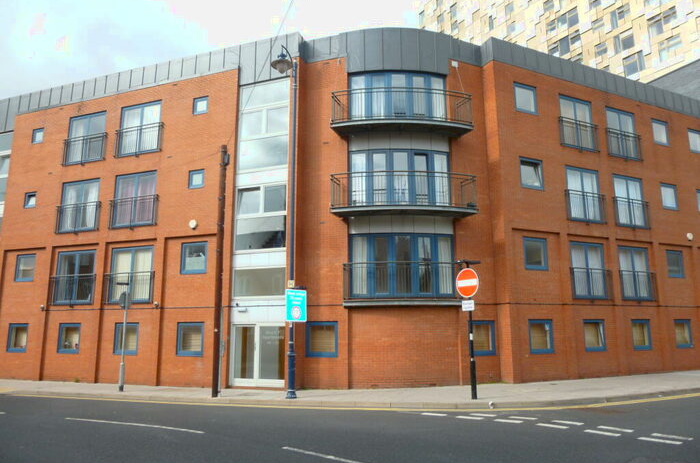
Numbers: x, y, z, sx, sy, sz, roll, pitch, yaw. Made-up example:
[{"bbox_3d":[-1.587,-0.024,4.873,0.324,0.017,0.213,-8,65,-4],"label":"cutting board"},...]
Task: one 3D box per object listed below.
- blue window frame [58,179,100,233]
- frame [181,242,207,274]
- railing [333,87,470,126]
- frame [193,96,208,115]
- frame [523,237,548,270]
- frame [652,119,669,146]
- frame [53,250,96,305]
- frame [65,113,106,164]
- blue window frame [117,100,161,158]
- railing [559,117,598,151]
[{"bbox_3d":[-10.710,-1.015,20.021,1.942,2.061,0.120,-4,-11,20],"label":"blue window frame"},{"bbox_3d":[-5.453,0.943,17.720,1.114,1.094,0.100,-4,-11,21],"label":"frame"},{"bbox_3d":[1.719,-3.852,16.505,4.600,1.170,1.300,0,-10,-2],"label":"railing"},{"bbox_3d":[-5.526,-4.663,18.758,0.654,0.661,0.120,-4,-11,20],"label":"frame"},{"bbox_3d":[6.415,0.782,17.401,1.073,1.075,0.100,4,-11,-25],"label":"frame"},{"bbox_3d":[13.284,-4.191,21.539,1.046,1.031,0.100,4,-11,-25],"label":"frame"},{"bbox_3d":[-10.658,1.800,19.619,1.993,2.066,0.100,-4,-11,21],"label":"frame"},{"bbox_3d":[-10.687,-3.778,20.515,1.919,2.039,0.120,-4,-11,20],"label":"frame"},{"bbox_3d":[-8.236,-4.022,19.968,2.056,2.048,0.110,-4,-11,20],"label":"blue window frame"},{"bbox_3d":[8.760,-3.636,19.201,2.127,1.107,0.140,5,-11,-26],"label":"railing"}]

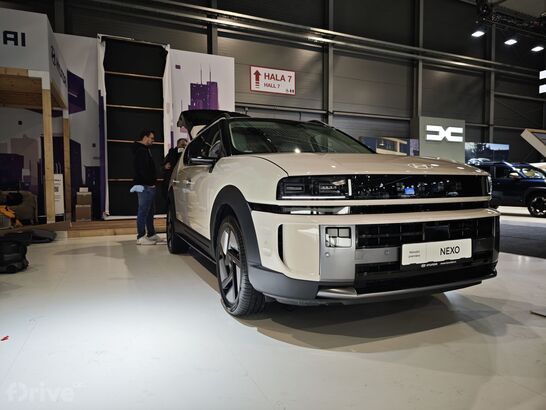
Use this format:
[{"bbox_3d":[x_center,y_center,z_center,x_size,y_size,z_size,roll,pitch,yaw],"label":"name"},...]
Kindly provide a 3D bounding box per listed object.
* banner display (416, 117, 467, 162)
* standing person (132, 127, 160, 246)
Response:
[{"bbox_3d":[5.745,-2.203,12.300,2.100,1.650,0.250,-1,3,-23],"label":"banner display"},{"bbox_3d":[-2.092,-0.285,5.996,0.480,1.853,0.500,0,3,-5],"label":"standing person"}]

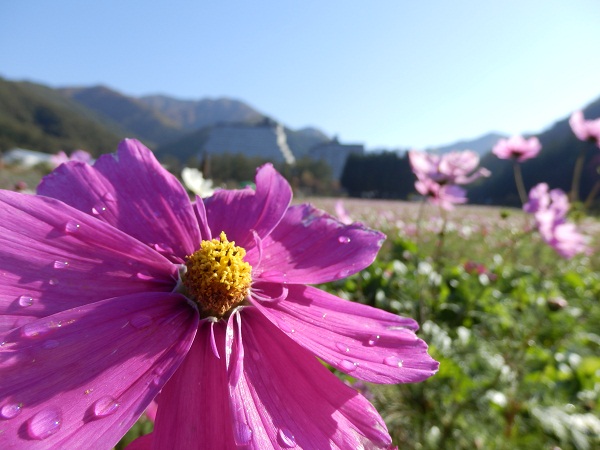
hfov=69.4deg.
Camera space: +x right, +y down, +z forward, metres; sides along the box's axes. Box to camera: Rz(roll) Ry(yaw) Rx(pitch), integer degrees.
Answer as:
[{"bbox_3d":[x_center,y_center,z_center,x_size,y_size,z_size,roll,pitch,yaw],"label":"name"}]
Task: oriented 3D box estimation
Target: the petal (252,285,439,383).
[{"bbox_3d":[0.009,0.022,0.089,0.041,0.016,0.007,16,-37,2],"label":"petal"}]

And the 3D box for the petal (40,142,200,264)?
[{"bbox_3d":[-0.036,-0.004,0.092,0.025,0.034,0.009,-36,-11,-32],"label":"petal"}]

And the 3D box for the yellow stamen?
[{"bbox_3d":[-0.017,0.010,0.088,0.013,0.013,0.012,19,-37,0],"label":"yellow stamen"}]

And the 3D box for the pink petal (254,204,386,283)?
[{"bbox_3d":[0.004,0.003,0.099,0.033,0.021,0.008,-14,-30,-16],"label":"pink petal"}]

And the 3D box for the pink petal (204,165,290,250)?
[{"bbox_3d":[-0.012,-0.005,0.099,0.018,0.025,0.009,24,-25,2],"label":"pink petal"}]

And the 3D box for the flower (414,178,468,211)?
[{"bbox_3d":[0.178,-0.040,0.550,0.055,0.042,0.048,-1,5,-32],"label":"flower"}]

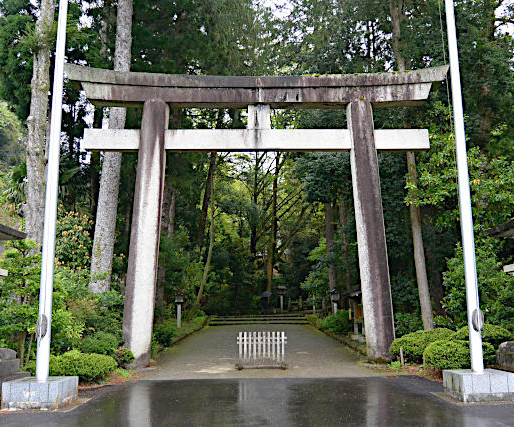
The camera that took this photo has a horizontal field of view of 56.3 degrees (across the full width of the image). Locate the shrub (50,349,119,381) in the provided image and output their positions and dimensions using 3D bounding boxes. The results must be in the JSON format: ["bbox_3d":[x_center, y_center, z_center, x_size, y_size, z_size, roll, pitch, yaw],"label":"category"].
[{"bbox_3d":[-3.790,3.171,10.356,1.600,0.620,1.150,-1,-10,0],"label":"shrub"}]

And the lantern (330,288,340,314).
[{"bbox_3d":[4.094,4.869,25.162,0.580,1.800,0.580,-1,-10,0],"label":"lantern"}]

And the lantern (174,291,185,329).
[{"bbox_3d":[-3.803,4.719,23.667,0.600,1.850,0.600,-1,-10,0],"label":"lantern"}]

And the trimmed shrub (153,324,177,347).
[{"bbox_3d":[-3.337,4.407,17.374,0.900,0.820,0.850,-1,-10,0],"label":"trimmed shrub"}]

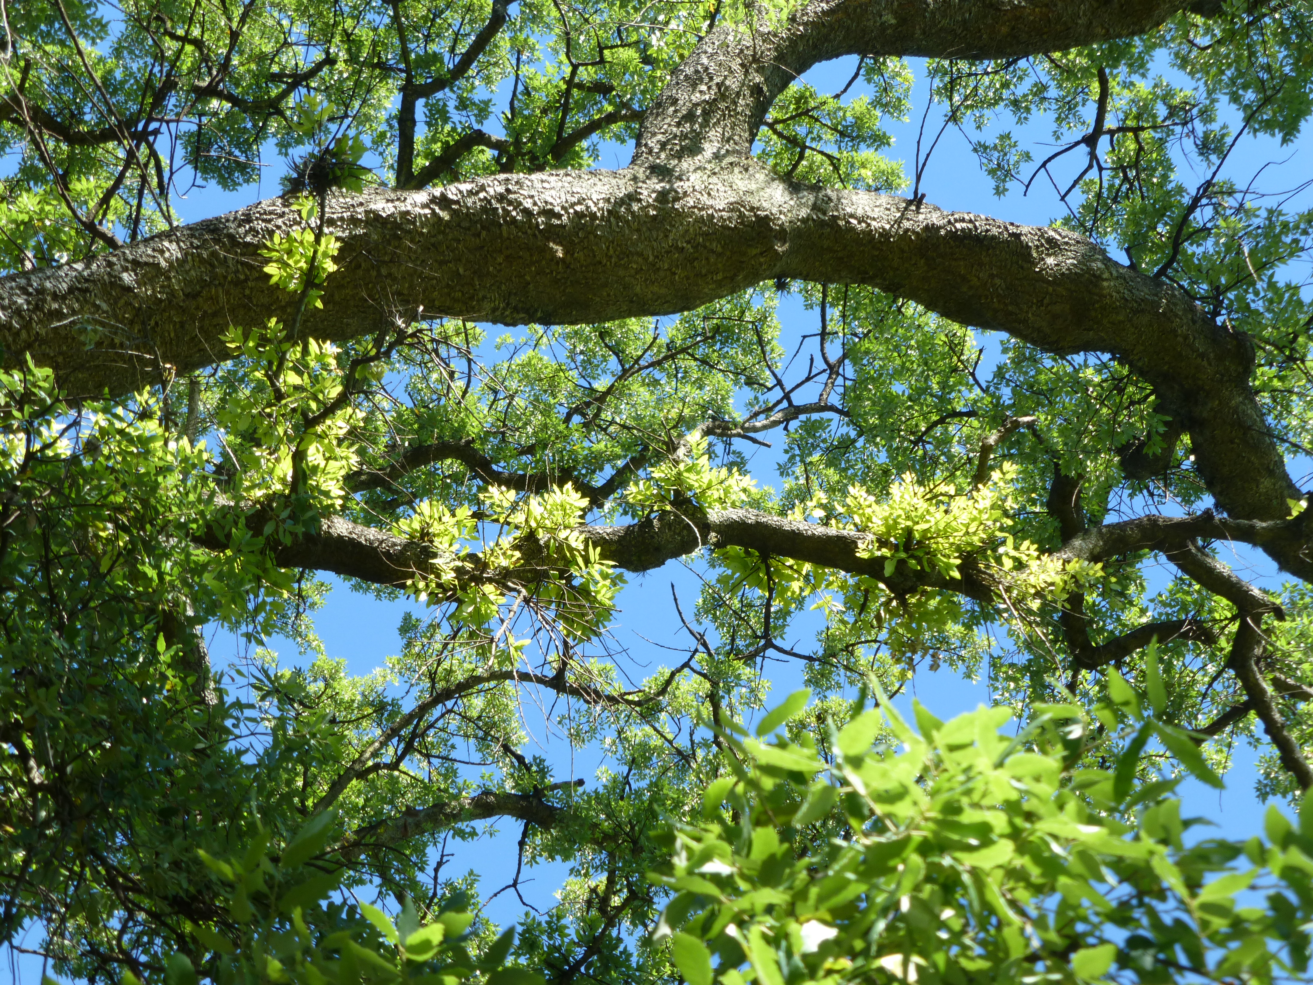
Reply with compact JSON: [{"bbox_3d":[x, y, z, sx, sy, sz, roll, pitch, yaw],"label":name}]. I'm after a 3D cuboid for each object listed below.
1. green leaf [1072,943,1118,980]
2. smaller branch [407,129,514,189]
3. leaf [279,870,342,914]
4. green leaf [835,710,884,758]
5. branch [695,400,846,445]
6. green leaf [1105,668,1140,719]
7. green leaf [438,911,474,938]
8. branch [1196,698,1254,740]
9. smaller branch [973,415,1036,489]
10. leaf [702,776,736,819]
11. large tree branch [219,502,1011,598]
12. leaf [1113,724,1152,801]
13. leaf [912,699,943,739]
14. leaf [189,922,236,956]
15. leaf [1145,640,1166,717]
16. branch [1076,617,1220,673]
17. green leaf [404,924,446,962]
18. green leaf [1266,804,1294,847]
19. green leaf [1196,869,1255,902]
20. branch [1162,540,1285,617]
[{"bbox_3d":[0.381,0.405,2.600,0.044,0.028,0.020,-30,-12,3],"label":"green leaf"},{"bbox_3d":[-0.685,-1.156,10.500,0.411,0.150,0.122,-27,-83,0],"label":"smaller branch"},{"bbox_3d":[-0.347,0.399,3.000,0.074,0.014,0.031,-31,-75,-14],"label":"leaf"},{"bbox_3d":[0.204,0.241,3.000,0.037,0.059,0.014,40,-14,-11],"label":"green leaf"},{"bbox_3d":[0.401,-0.243,10.500,0.546,0.130,0.130,-9,-37,0],"label":"branch"},{"bbox_3d":[0.468,0.202,3.000,0.026,0.059,0.014,-34,-14,10],"label":"green leaf"},{"bbox_3d":[-0.182,0.389,2.700,0.037,0.023,0.020,-20,-6,-6],"label":"green leaf"},{"bbox_3d":[1.707,0.681,9.000,0.201,0.052,0.070,-34,-9,7],"label":"branch"},{"bbox_3d":[1.000,-0.116,8.600,0.082,0.100,0.256,38,-85,5],"label":"smaller branch"},{"bbox_3d":[0.062,0.304,3.000,0.025,0.049,0.014,36,-14,-10],"label":"leaf"},{"bbox_3d":[-0.111,0.165,8.400,2.119,0.240,0.240,3,-37,0],"label":"large tree branch"},{"bbox_3d":[0.432,0.243,2.700,0.022,0.073,0.020,21,-1,10],"label":"leaf"},{"bbox_3d":[0.245,0.209,2.700,0.020,0.051,0.020,-30,-6,2],"label":"leaf"},{"bbox_3d":[-0.400,0.403,2.700,0.051,0.016,0.020,36,-12,-2],"label":"leaf"},{"bbox_3d":[0.500,0.186,3.000,0.021,0.078,0.014,-4,-14,1],"label":"leaf"},{"bbox_3d":[1.550,0.483,9.500,0.452,0.130,0.130,-10,-37,0],"label":"branch"},{"bbox_3d":[-0.233,0.450,3.000,0.046,0.018,0.030,-34,-75,-13],"label":"green leaf"},{"bbox_3d":[0.624,0.333,3.000,0.024,0.046,0.014,-18,-15,5],"label":"green leaf"},{"bbox_3d":[0.493,0.340,2.600,0.054,0.019,0.020,-25,-11,7],"label":"green leaf"},{"bbox_3d":[1.629,0.250,8.600,0.363,0.100,0.120,31,4,10],"label":"branch"}]

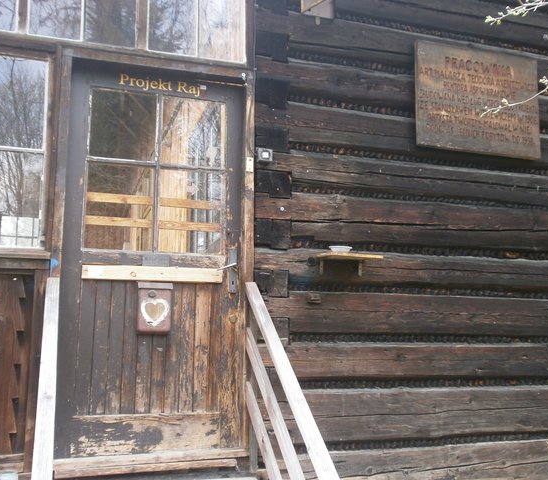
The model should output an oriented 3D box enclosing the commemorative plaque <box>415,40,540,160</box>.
[{"bbox_3d":[1.268,-0.853,3.670,0.876,0.650,0.040,3,-8,-17],"label":"commemorative plaque"}]

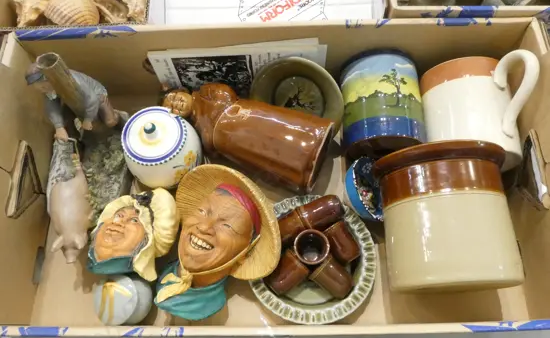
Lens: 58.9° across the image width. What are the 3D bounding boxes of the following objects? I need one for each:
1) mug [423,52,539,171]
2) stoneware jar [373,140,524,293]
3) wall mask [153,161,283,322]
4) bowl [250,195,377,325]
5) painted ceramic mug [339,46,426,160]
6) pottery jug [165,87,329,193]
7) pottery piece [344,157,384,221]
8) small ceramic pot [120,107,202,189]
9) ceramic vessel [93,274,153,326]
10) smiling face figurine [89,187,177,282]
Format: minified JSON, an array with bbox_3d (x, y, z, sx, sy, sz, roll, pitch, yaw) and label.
[{"bbox_3d":[0.229,-0.060,0.538,0.115,0.090,0.102,-11,66,26],"label":"mug"},{"bbox_3d":[0.174,0.049,0.485,0.130,0.130,0.126,0,66,3],"label":"stoneware jar"},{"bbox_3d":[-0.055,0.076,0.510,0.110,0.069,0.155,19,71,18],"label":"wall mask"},{"bbox_3d":[0.042,0.099,0.526,0.134,0.029,0.134,-1,69,3],"label":"bowl"},{"bbox_3d":[0.122,-0.072,0.555,0.091,0.091,0.099,1,69,4],"label":"painted ceramic mug"},{"bbox_3d":[-0.030,-0.040,0.557,0.187,0.080,0.080,20,47,11],"label":"pottery jug"},{"bbox_3d":[0.100,0.023,0.530,0.037,0.071,0.071,-20,63,37],"label":"pottery piece"},{"bbox_3d":[-0.128,-0.022,0.553,0.085,0.091,0.085,-5,60,12],"label":"small ceramic pot"},{"bbox_3d":[-0.160,0.137,0.515,0.056,0.043,0.056,-7,68,17],"label":"ceramic vessel"},{"bbox_3d":[-0.146,0.071,0.520,0.080,0.059,0.097,18,70,24],"label":"smiling face figurine"}]

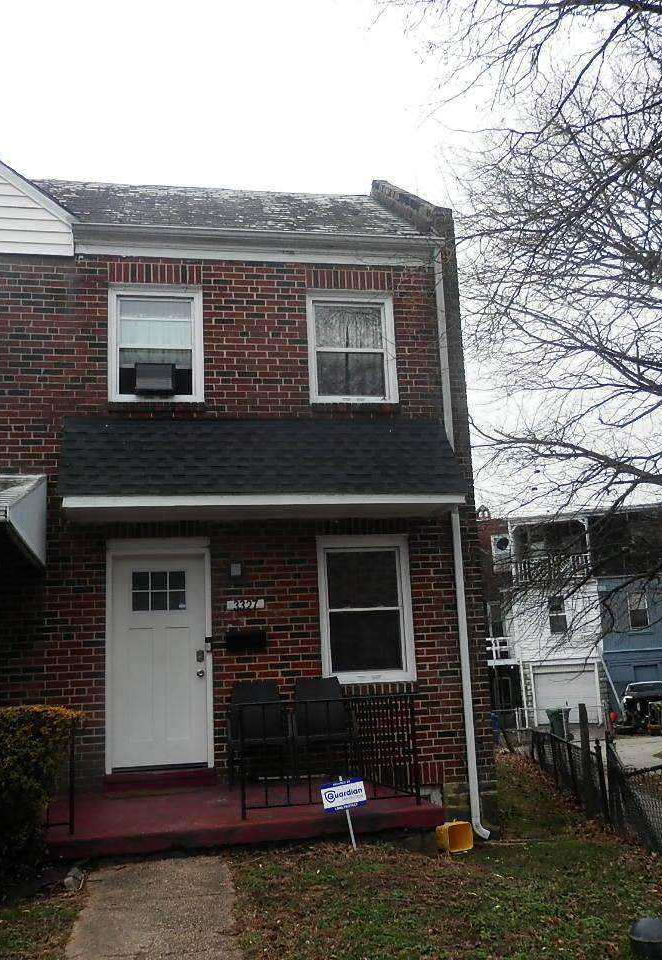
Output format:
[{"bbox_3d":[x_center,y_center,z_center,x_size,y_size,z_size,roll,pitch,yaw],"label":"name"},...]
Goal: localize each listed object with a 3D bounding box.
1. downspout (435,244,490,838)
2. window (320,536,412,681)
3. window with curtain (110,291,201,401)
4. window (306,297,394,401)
[{"bbox_3d":[1.366,0.475,9.581,0.140,6.184,0.130,0,-11,-11],"label":"downspout"},{"bbox_3d":[0.357,1.292,9.320,0.950,1.488,0.100,0,-11,-11],"label":"window"},{"bbox_3d":[-1.780,-1.389,9.428,0.950,1.232,0.120,0,-11,-11],"label":"window with curtain"},{"bbox_3d":[0.230,-1.412,9.835,0.945,1.242,0.100,0,-11,-11],"label":"window"}]

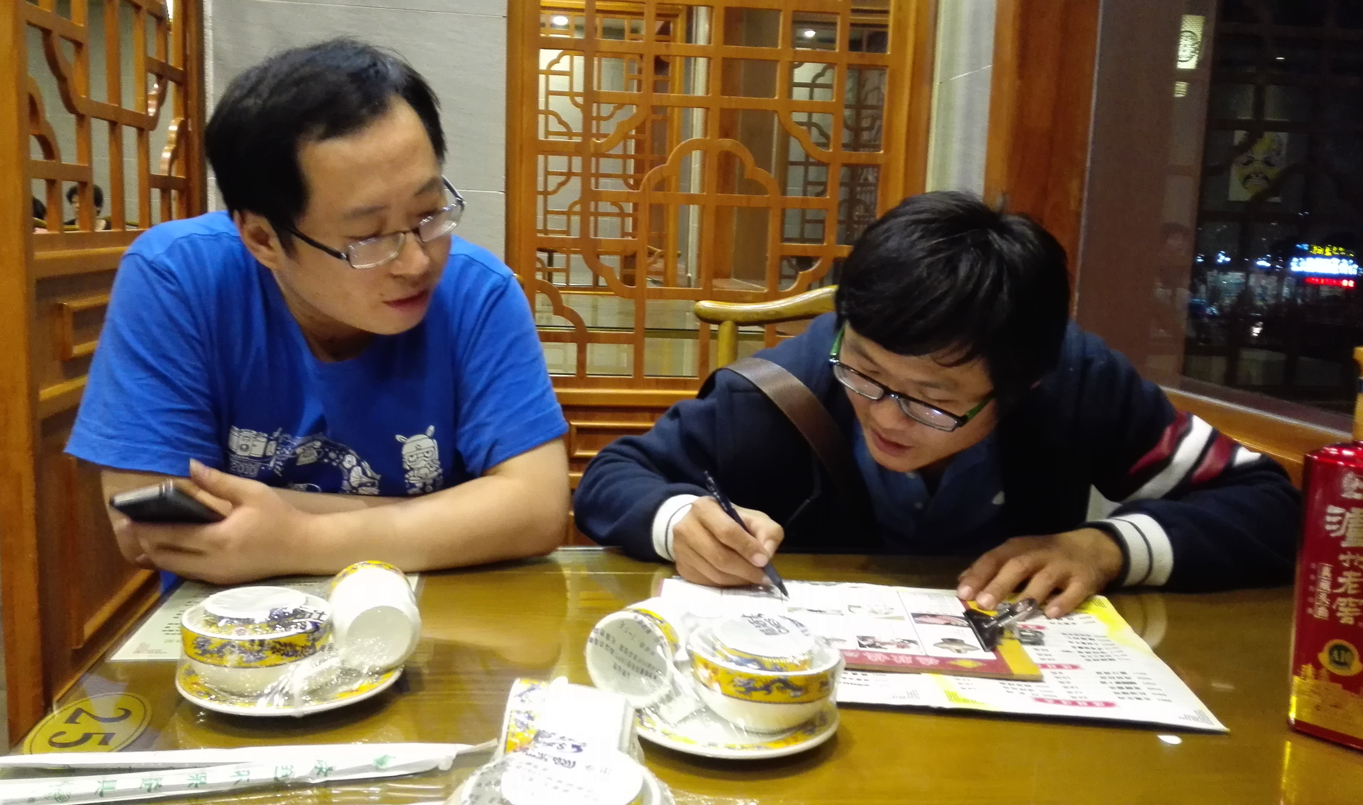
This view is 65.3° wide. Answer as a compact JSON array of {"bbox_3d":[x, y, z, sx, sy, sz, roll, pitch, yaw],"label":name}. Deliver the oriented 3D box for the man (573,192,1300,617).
[{"bbox_3d":[0.242,0.344,1.215,0.710,1.100,0.750,3,8,6],"label":"man"}]

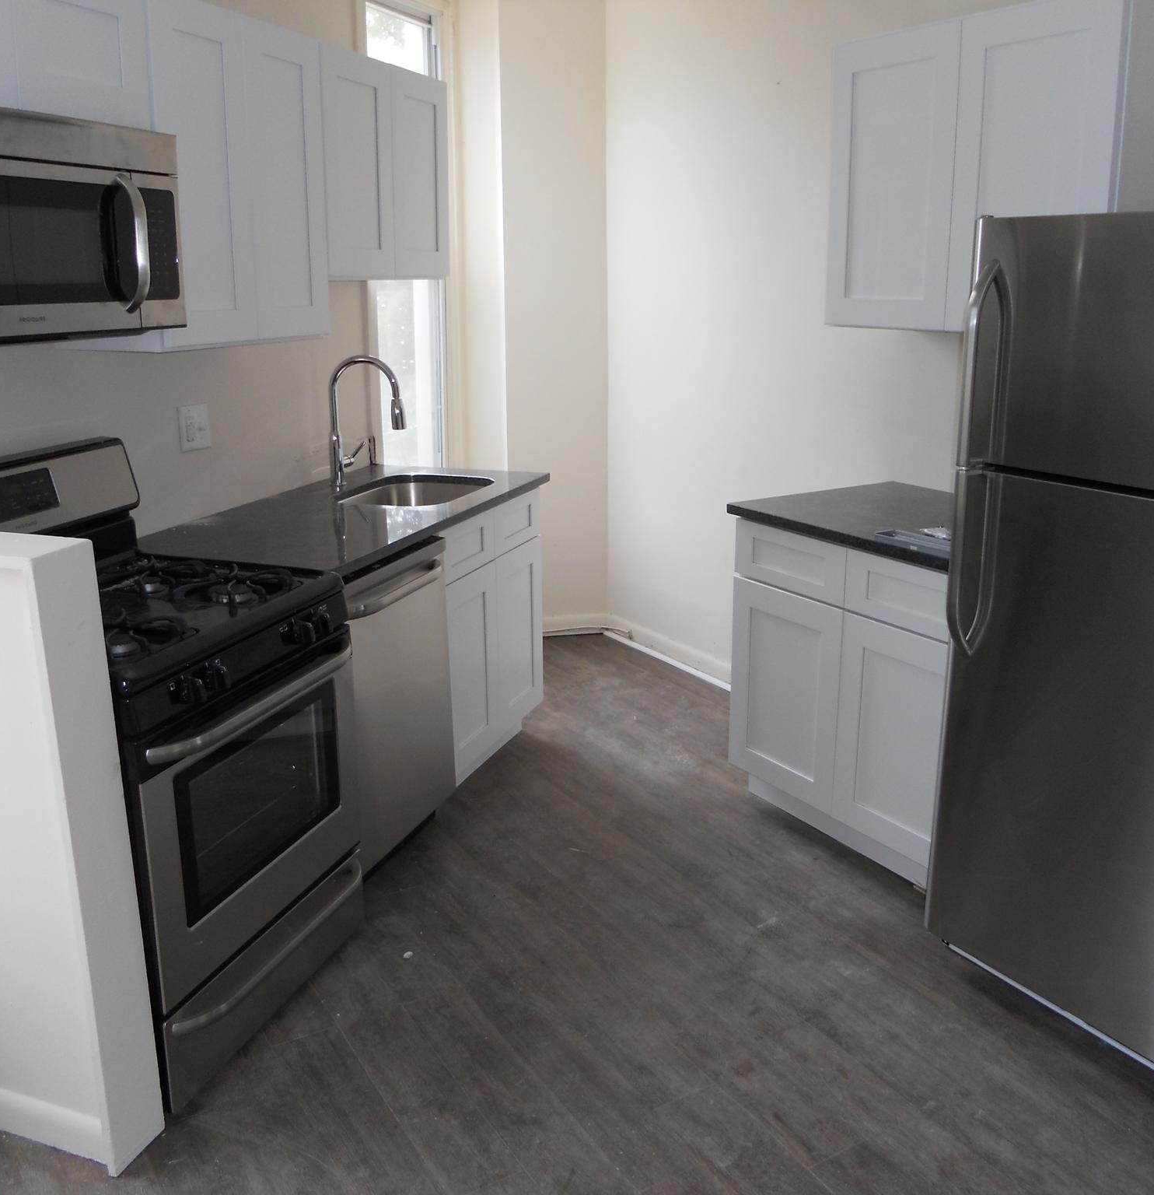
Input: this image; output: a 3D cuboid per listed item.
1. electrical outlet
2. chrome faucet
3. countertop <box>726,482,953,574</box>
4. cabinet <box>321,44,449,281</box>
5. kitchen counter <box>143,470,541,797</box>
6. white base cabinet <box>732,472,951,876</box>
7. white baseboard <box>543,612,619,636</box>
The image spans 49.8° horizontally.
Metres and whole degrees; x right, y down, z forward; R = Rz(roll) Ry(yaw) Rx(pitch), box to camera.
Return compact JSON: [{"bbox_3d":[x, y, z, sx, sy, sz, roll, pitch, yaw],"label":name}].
[{"bbox_3d":[-1.071,-0.479,3.504,0.012,0.124,0.128,4,16,19],"label":"electrical outlet"},{"bbox_3d":[-0.673,-0.568,4.001,0.270,0.420,0.110,3,15,13],"label":"chrome faucet"},{"bbox_3d":[0.963,-0.207,3.413,0.665,0.034,0.950,-9,17,-29],"label":"countertop"},{"bbox_3d":[-0.727,-1.285,3.799,0.335,0.610,0.780,4,16,19],"label":"cabinet"},{"bbox_3d":[-0.650,0.171,3.809,0.702,0.914,1.475,4,16,19],"label":"kitchen counter"},{"bbox_3d":[0.975,0.225,3.533,0.668,0.914,0.948,-9,17,-31],"label":"white base cabinet"},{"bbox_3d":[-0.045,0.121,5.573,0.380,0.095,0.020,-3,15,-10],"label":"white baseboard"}]

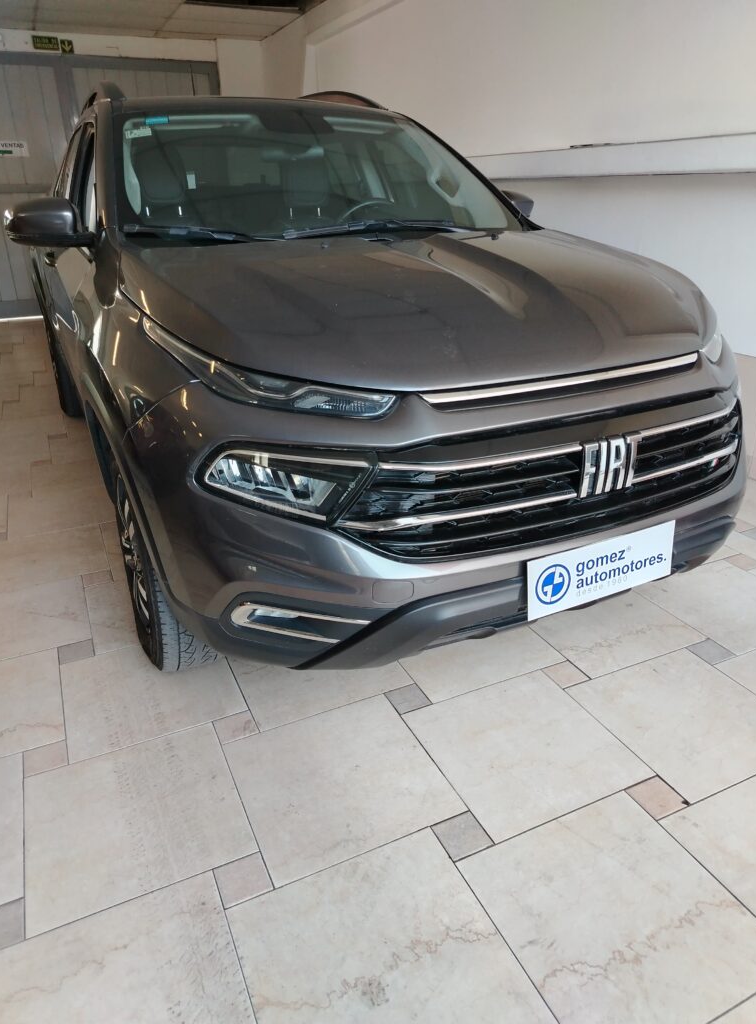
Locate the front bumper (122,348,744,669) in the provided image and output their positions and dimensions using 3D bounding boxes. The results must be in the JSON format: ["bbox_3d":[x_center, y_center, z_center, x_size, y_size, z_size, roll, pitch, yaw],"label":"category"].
[{"bbox_3d":[0.377,-0.055,1.729,1.780,0.690,0.550,-12,26,-23],"label":"front bumper"}]

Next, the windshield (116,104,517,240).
[{"bbox_3d":[-0.218,-1.193,2.503,1.440,0.130,0.900,-12,58,-23],"label":"windshield"}]

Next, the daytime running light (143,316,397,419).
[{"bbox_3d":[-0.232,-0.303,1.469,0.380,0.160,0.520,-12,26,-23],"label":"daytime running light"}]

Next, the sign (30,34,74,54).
[{"bbox_3d":[-3.523,-5.072,7.707,0.405,0.150,0.020,-11,26,-21],"label":"sign"}]

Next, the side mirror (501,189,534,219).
[{"bbox_3d":[0.559,-1.277,2.966,0.245,0.155,0.190,-12,26,-23],"label":"side mirror"}]

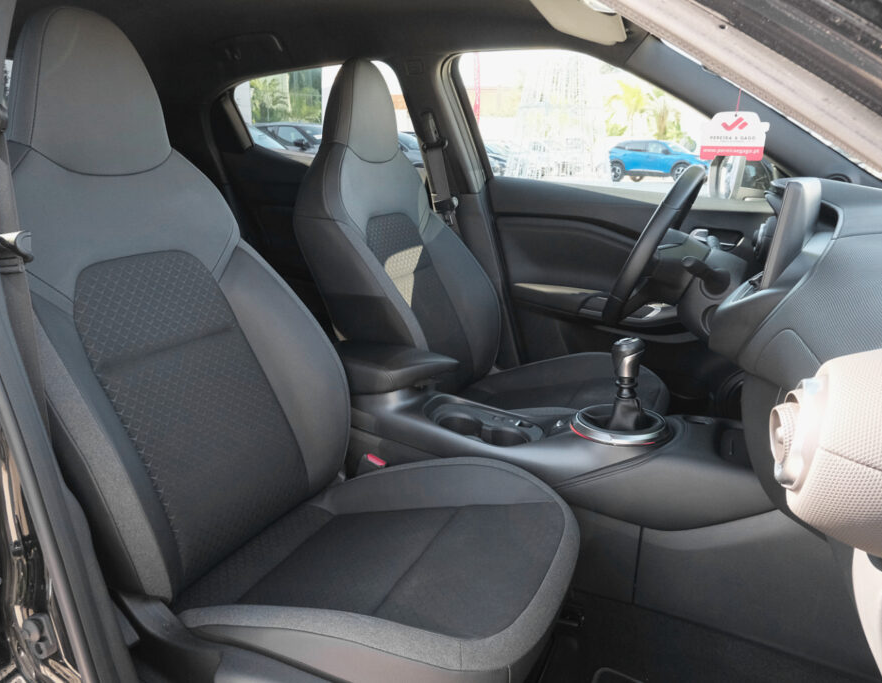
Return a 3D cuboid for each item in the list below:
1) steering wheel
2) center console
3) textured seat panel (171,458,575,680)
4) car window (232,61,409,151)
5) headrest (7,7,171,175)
[{"bbox_3d":[0.466,-0.184,1.367,0.092,0.364,0.369,32,28,17],"label":"steering wheel"},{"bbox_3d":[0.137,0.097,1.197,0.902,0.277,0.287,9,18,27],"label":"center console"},{"bbox_3d":[-0.065,0.330,0.942,0.502,0.164,0.487,1,15,29],"label":"textured seat panel"},{"bbox_3d":[-0.369,-0.695,2.039,0.687,0.297,0.061,9,33,27],"label":"car window"},{"bbox_3d":[-0.553,-0.381,1.006,0.113,0.246,0.256,-8,10,31],"label":"headrest"}]

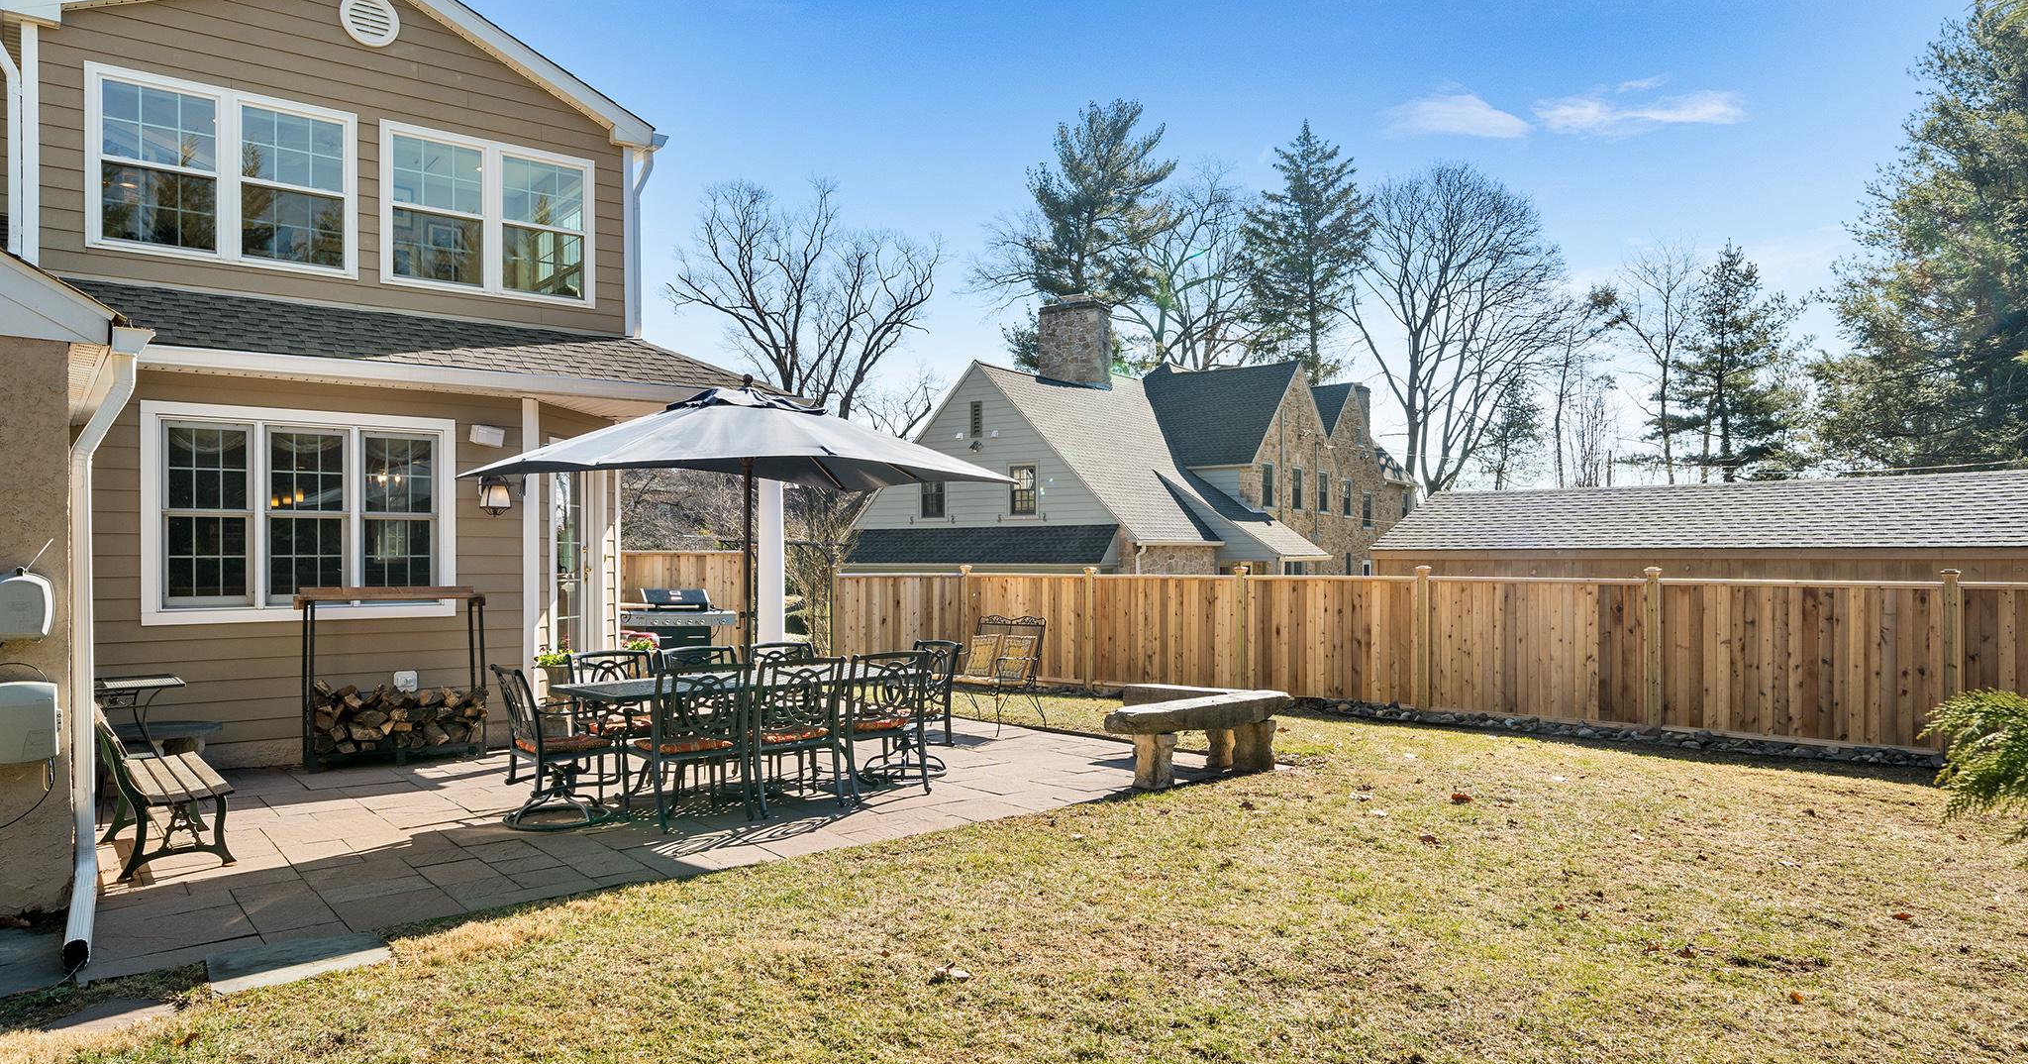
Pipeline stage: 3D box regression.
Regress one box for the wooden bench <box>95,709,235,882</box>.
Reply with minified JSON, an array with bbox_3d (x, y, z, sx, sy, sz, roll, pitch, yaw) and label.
[{"bbox_3d":[-4.569,1.314,6.288,0.600,0.800,1.380,1,-1,-42],"label":"wooden bench"}]

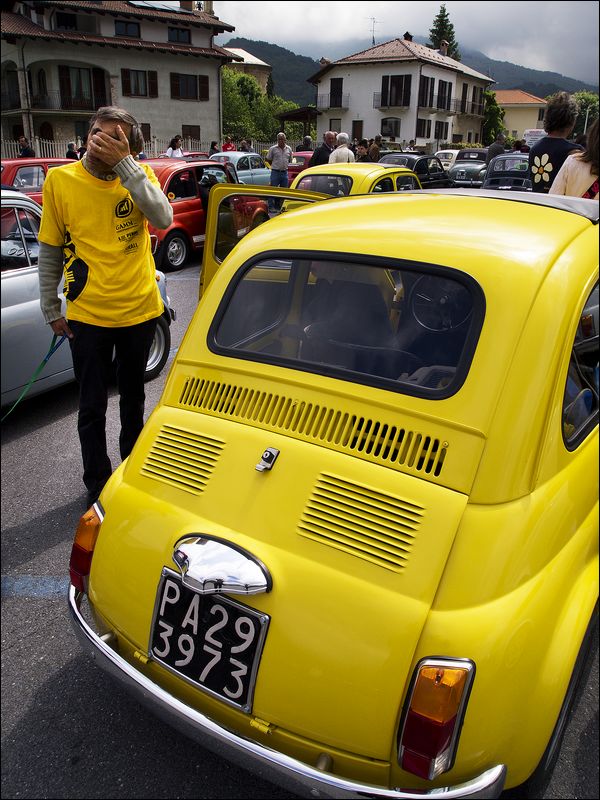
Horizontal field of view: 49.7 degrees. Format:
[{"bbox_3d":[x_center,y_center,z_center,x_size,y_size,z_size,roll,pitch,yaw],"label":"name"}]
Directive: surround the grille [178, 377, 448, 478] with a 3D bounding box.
[{"bbox_3d":[-0.008,0.048,1.500,0.715,0.075,0.040,14,-5,30],"label":"grille"}]

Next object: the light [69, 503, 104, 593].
[{"bbox_3d":[-0.547,0.403,1.699,0.080,0.215,0.110,-8,22,-42],"label":"light"}]

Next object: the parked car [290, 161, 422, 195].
[{"bbox_3d":[0.769,-2.268,8.024,1.320,1.325,2.950,15,26,32],"label":"parked car"}]

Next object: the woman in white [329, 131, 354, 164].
[{"bbox_3d":[0.665,-3.479,10.665,0.480,1.640,0.320,-5,22,-14],"label":"woman in white"}]

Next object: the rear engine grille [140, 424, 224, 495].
[{"bbox_3d":[-0.286,0.142,1.560,0.230,0.140,0.025,12,-20,40],"label":"rear engine grille"}]

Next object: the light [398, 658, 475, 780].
[{"bbox_3d":[0.253,0.606,1.224,0.110,0.215,0.080,8,15,16],"label":"light"}]

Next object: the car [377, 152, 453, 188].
[{"bbox_3d":[2.867,-5.471,16.214,1.320,1.325,2.970,18,27,37],"label":"car"}]

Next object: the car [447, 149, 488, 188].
[{"bbox_3d":[5.290,-6.832,19.646,1.320,1.380,3.300,8,23,19],"label":"car"}]

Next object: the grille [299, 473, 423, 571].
[{"bbox_3d":[0.122,0.247,1.317,0.230,0.144,0.025,17,-17,20],"label":"grille"}]

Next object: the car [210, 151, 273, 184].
[{"bbox_3d":[-1.706,-6.352,18.354,1.320,1.325,2.970,15,26,33],"label":"car"}]

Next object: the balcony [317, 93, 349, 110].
[{"bbox_3d":[2.598,-23.818,51.720,2.500,1.250,0.950,13,25,29],"label":"balcony"}]

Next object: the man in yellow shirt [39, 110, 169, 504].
[{"bbox_3d":[-0.805,-0.322,2.659,0.550,1.630,0.400,-9,23,-23],"label":"man in yellow shirt"}]

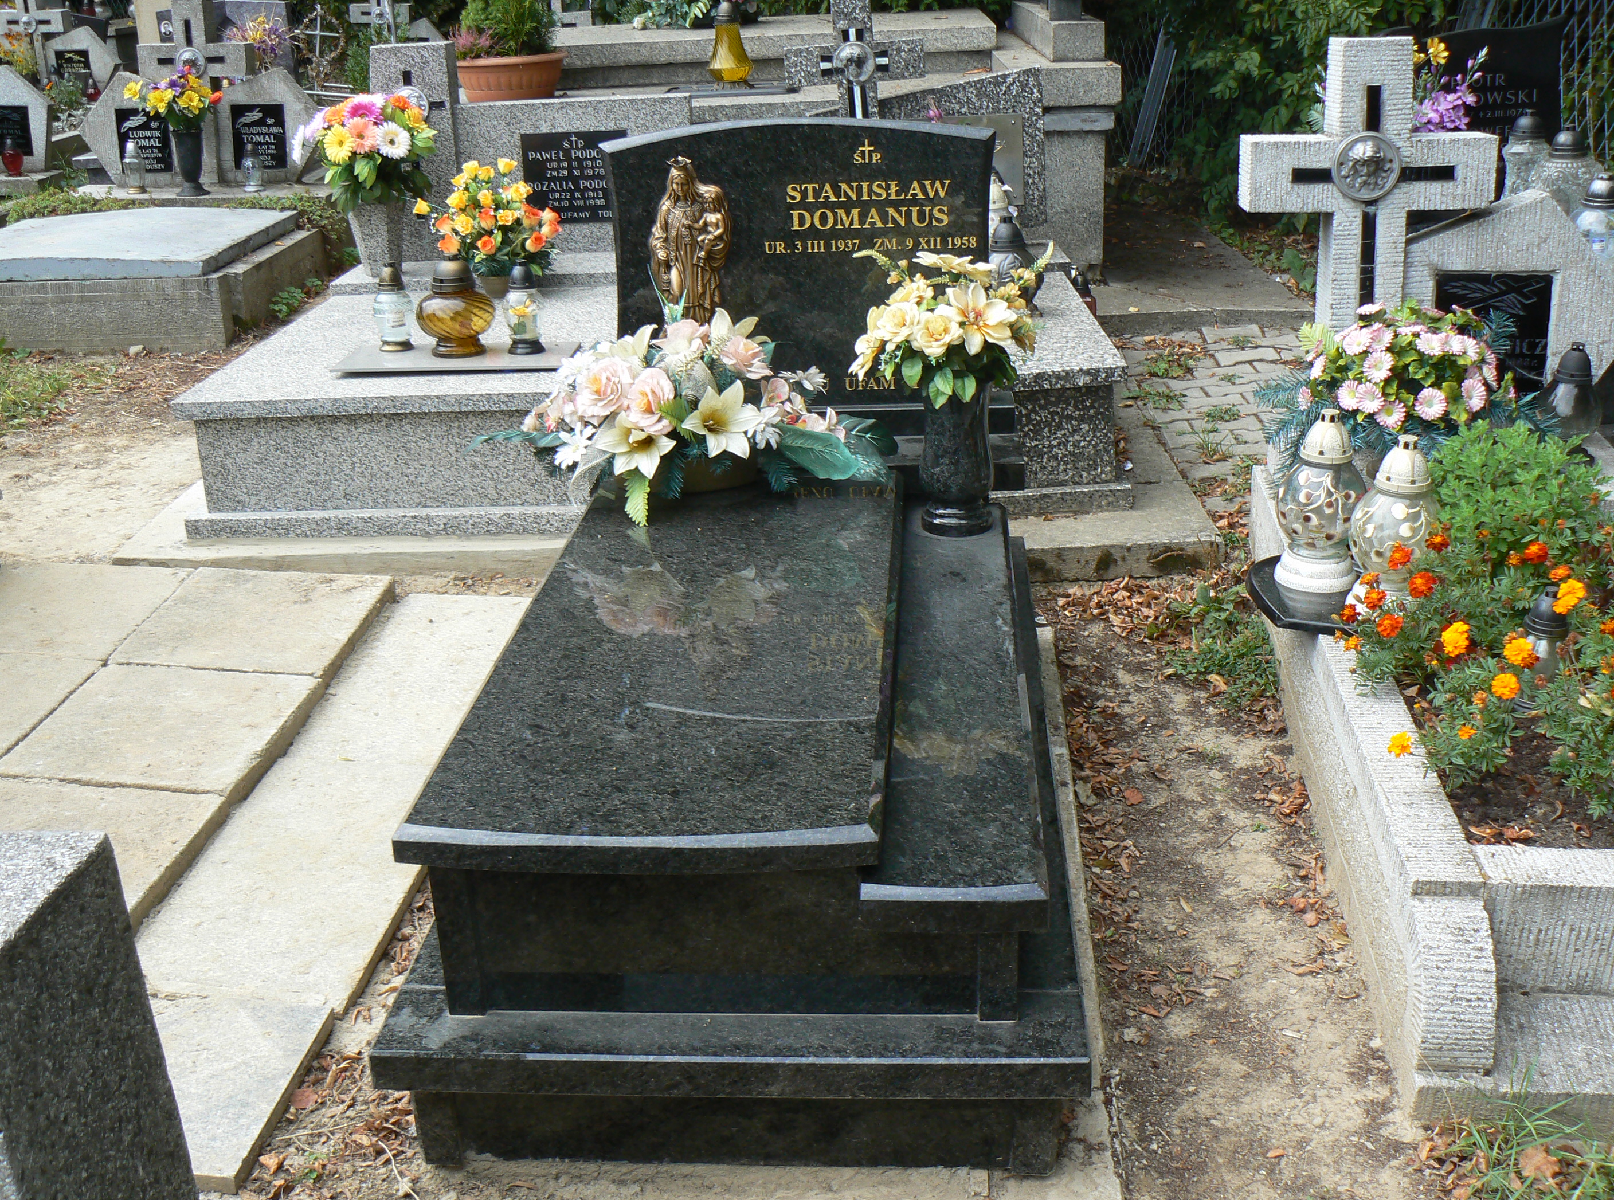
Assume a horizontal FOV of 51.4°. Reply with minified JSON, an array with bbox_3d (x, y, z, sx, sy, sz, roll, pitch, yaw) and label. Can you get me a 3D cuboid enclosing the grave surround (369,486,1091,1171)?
[{"bbox_3d":[-0.040,0.196,3.086,0.955,0.562,1.932,-1,22,5],"label":"grave surround"}]

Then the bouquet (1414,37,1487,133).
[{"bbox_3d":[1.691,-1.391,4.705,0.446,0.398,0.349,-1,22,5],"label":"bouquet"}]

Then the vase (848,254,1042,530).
[{"bbox_3d":[0.272,-0.418,3.340,0.367,0.562,0.329,-1,22,5],"label":"vase"}]

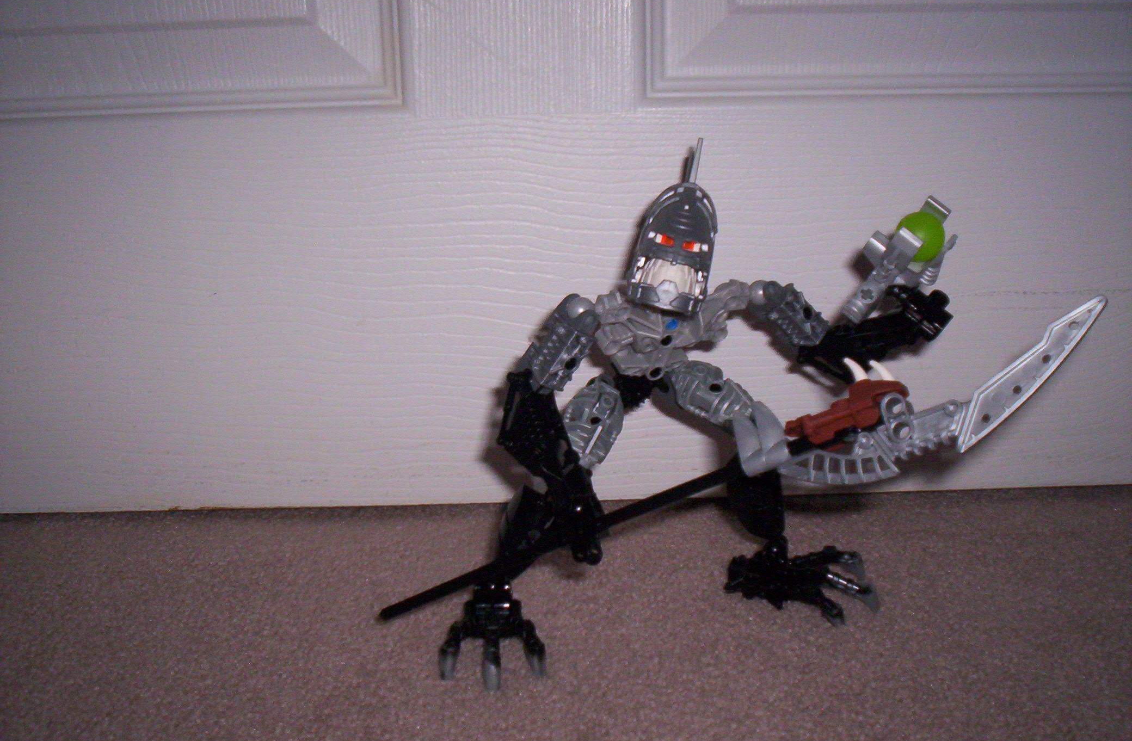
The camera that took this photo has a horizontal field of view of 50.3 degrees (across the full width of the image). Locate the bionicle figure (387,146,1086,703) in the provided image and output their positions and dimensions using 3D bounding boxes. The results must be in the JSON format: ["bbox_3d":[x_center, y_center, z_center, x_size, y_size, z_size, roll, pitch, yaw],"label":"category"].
[{"bbox_3d":[0.050,0.010,0.423,0.226,0.172,0.110,-5,15,-12],"label":"bionicle figure"}]

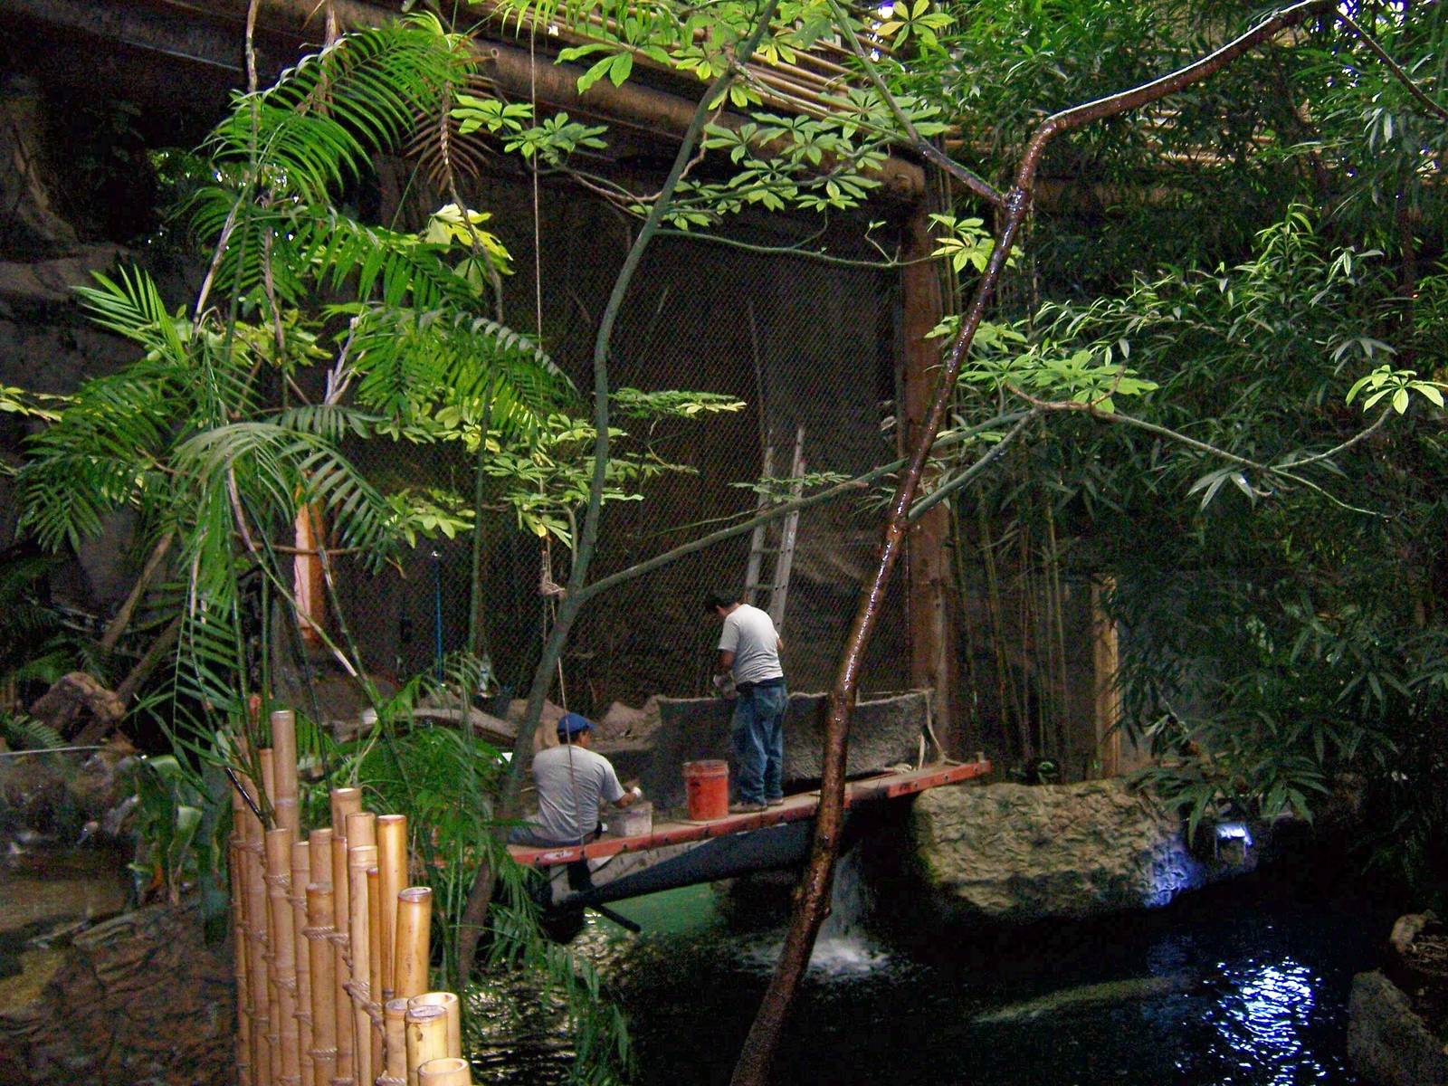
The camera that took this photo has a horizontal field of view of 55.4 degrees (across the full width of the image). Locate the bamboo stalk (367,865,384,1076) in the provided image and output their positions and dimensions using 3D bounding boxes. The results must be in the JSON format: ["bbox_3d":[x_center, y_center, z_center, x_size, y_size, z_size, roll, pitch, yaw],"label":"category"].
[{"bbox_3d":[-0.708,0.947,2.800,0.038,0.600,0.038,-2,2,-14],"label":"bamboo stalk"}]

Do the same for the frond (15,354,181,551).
[{"bbox_3d":[-2.034,-0.293,4.500,0.510,0.590,0.450,-1,2,0],"label":"frond"}]

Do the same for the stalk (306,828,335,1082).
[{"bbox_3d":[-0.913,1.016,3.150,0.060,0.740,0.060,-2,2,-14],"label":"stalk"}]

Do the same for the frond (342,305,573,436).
[{"bbox_3d":[-0.830,-0.537,4.300,0.670,0.400,0.450,-1,2,0],"label":"frond"}]

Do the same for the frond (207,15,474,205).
[{"bbox_3d":[-1.193,-1.344,4.300,0.770,0.560,0.500,-1,2,0],"label":"frond"}]

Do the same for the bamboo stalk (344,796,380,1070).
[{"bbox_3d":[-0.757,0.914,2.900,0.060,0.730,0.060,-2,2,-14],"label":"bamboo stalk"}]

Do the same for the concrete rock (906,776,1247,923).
[{"bbox_3d":[2.767,2.346,10.700,2.500,1.000,1.100,-2,2,-15],"label":"concrete rock"}]

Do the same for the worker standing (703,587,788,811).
[{"bbox_3d":[0.159,1.084,9.450,0.480,1.520,0.460,-3,3,-37],"label":"worker standing"}]

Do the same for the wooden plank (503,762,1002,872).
[{"bbox_3d":[0.119,1.856,9.466,4.500,0.100,0.350,-3,2,-35],"label":"wooden plank"}]

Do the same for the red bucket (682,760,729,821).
[{"bbox_3d":[-0.121,1.656,9.250,0.305,0.375,0.305,-1,2,0],"label":"red bucket"}]

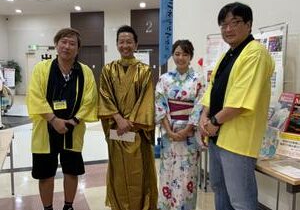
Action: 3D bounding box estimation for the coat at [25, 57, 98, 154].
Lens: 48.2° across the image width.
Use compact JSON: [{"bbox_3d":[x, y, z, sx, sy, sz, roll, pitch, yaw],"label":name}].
[{"bbox_3d":[-0.729,-0.008,2.835,0.600,0.760,0.380,-1,6,-14],"label":"coat"}]

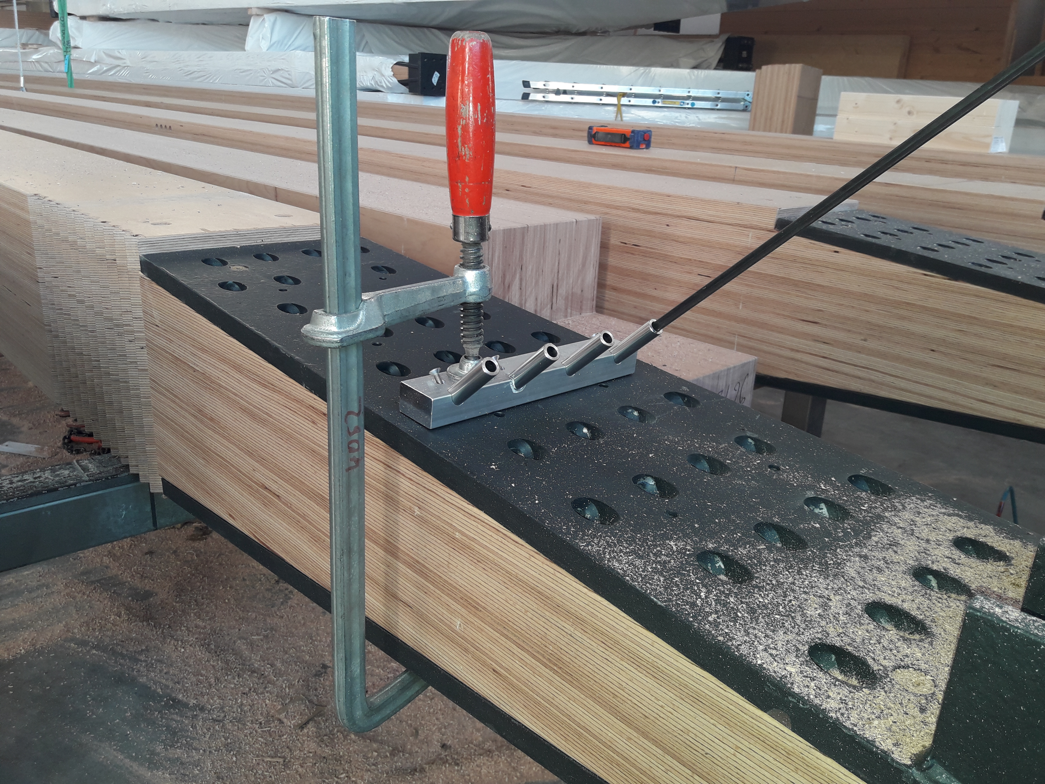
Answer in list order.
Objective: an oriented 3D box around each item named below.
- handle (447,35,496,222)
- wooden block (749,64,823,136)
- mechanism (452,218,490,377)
[{"bbox_3d":[-0.035,-0.180,0.573,0.034,0.121,0.034,1,21,0],"label":"handle"},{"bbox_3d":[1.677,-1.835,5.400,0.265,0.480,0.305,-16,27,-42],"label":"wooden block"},{"bbox_3d":[-0.037,-0.068,0.615,0.029,0.120,0.029,1,21,0],"label":"mechanism"}]

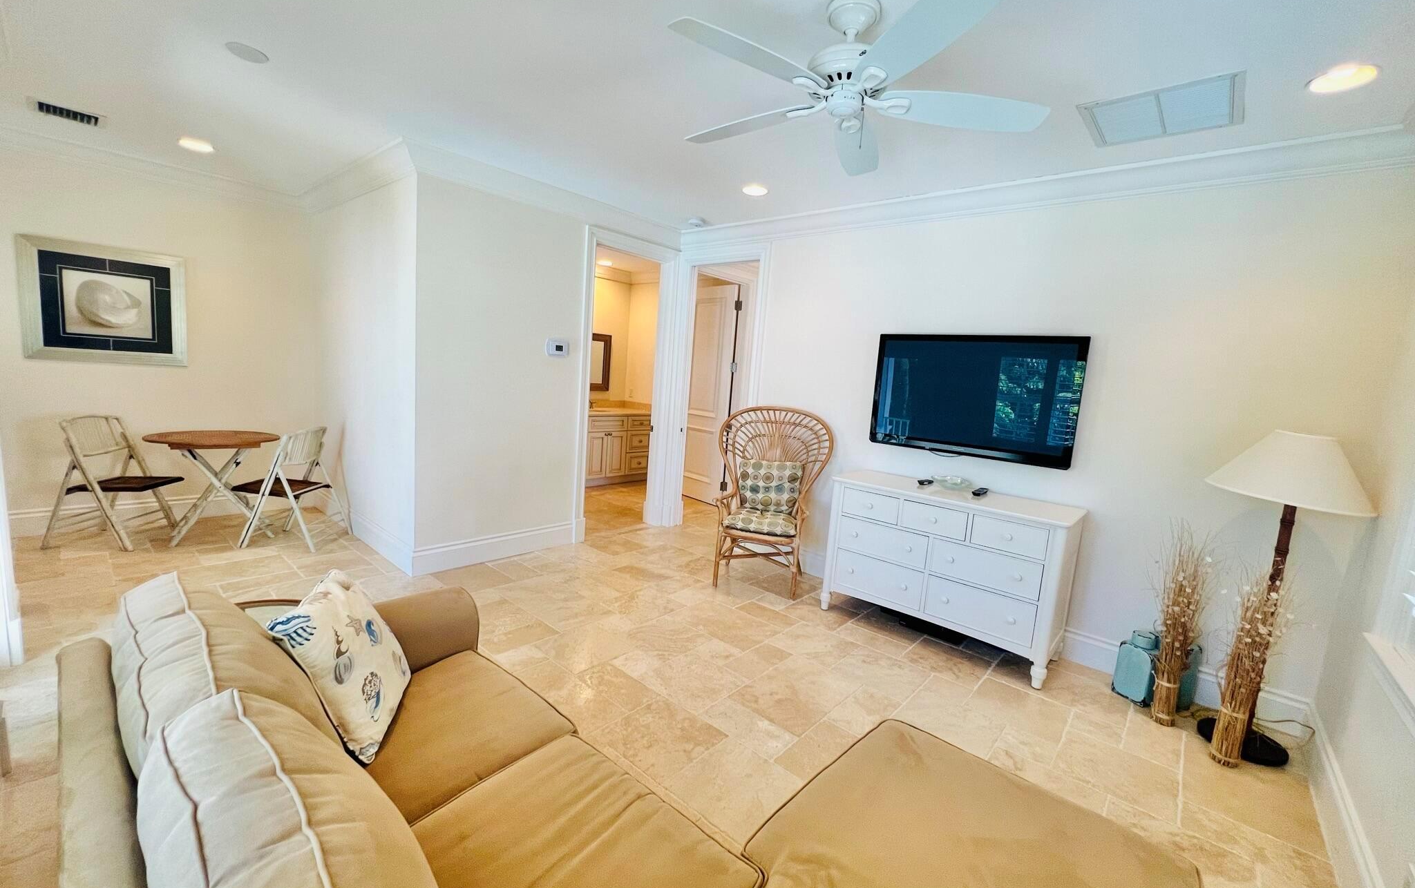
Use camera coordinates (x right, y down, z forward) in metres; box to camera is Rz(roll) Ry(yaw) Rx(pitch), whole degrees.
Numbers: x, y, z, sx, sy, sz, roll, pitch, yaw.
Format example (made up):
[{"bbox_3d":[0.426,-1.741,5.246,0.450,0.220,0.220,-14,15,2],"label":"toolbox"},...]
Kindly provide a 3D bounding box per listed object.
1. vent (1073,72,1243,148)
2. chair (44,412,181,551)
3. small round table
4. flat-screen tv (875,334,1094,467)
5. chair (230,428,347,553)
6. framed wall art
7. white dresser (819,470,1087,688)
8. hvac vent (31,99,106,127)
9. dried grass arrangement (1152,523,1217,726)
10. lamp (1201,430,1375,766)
[{"bbox_3d":[1.939,-1.416,2.279,0.520,0.025,0.500,11,10,40],"label":"vent"},{"bbox_3d":[-4.232,0.262,3.799,0.566,0.870,0.459,3,8,-10],"label":"chair"},{"bbox_3d":[-3.703,0.322,4.027,0.752,0.770,0.752,10,9,40],"label":"small round table"},{"bbox_3d":[1.674,-0.307,3.410,1.207,0.758,0.090,11,10,40],"label":"flat-screen tv"},{"bbox_3d":[-3.136,0.314,4.037,0.566,0.870,0.459,4,7,-3],"label":"chair"},{"bbox_3d":[-4.404,-1.019,3.921,0.035,0.833,0.810,11,10,40],"label":"framed wall art"},{"bbox_3d":[1.440,0.747,3.303,1.313,0.889,0.531,10,9,40],"label":"white dresser"},{"bbox_3d":[-3.788,-1.957,3.151,0.221,0.030,0.295,10,9,40],"label":"hvac vent"},{"bbox_3d":[2.269,0.876,2.577,0.230,0.950,0.220,11,10,40],"label":"dried grass arrangement"},{"bbox_3d":[2.484,0.664,2.346,0.509,1.446,0.509,10,9,40],"label":"lamp"}]

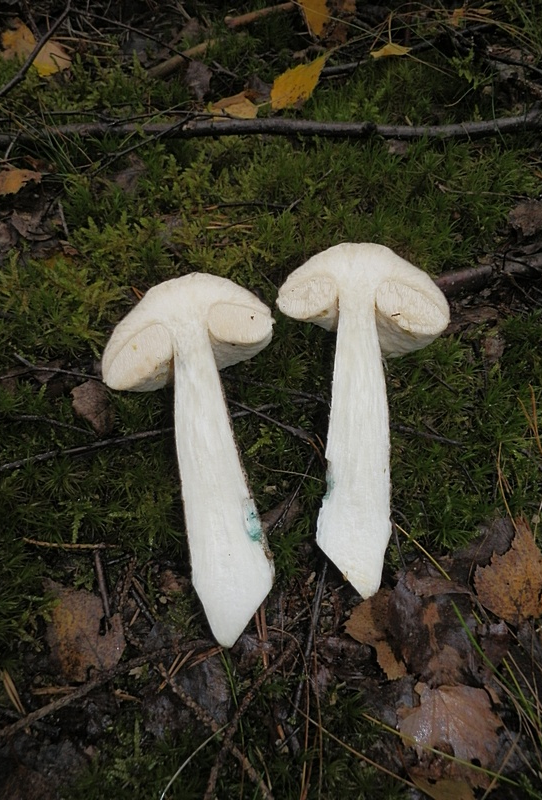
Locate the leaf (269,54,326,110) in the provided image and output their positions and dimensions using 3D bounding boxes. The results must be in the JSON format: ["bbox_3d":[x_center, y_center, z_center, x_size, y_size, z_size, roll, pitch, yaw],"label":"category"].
[{"bbox_3d":[0.021,-0.240,0.417,0.025,0.008,0.059,45,89,2],"label":"leaf"}]

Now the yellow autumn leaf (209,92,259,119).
[{"bbox_3d":[-0.028,-0.216,0.409,0.037,0.008,0.030,-10,67,-5],"label":"yellow autumn leaf"}]

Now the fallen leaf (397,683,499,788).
[{"bbox_3d":[0.067,0.122,0.204,0.037,0.008,0.034,-9,58,-5],"label":"fallen leaf"}]

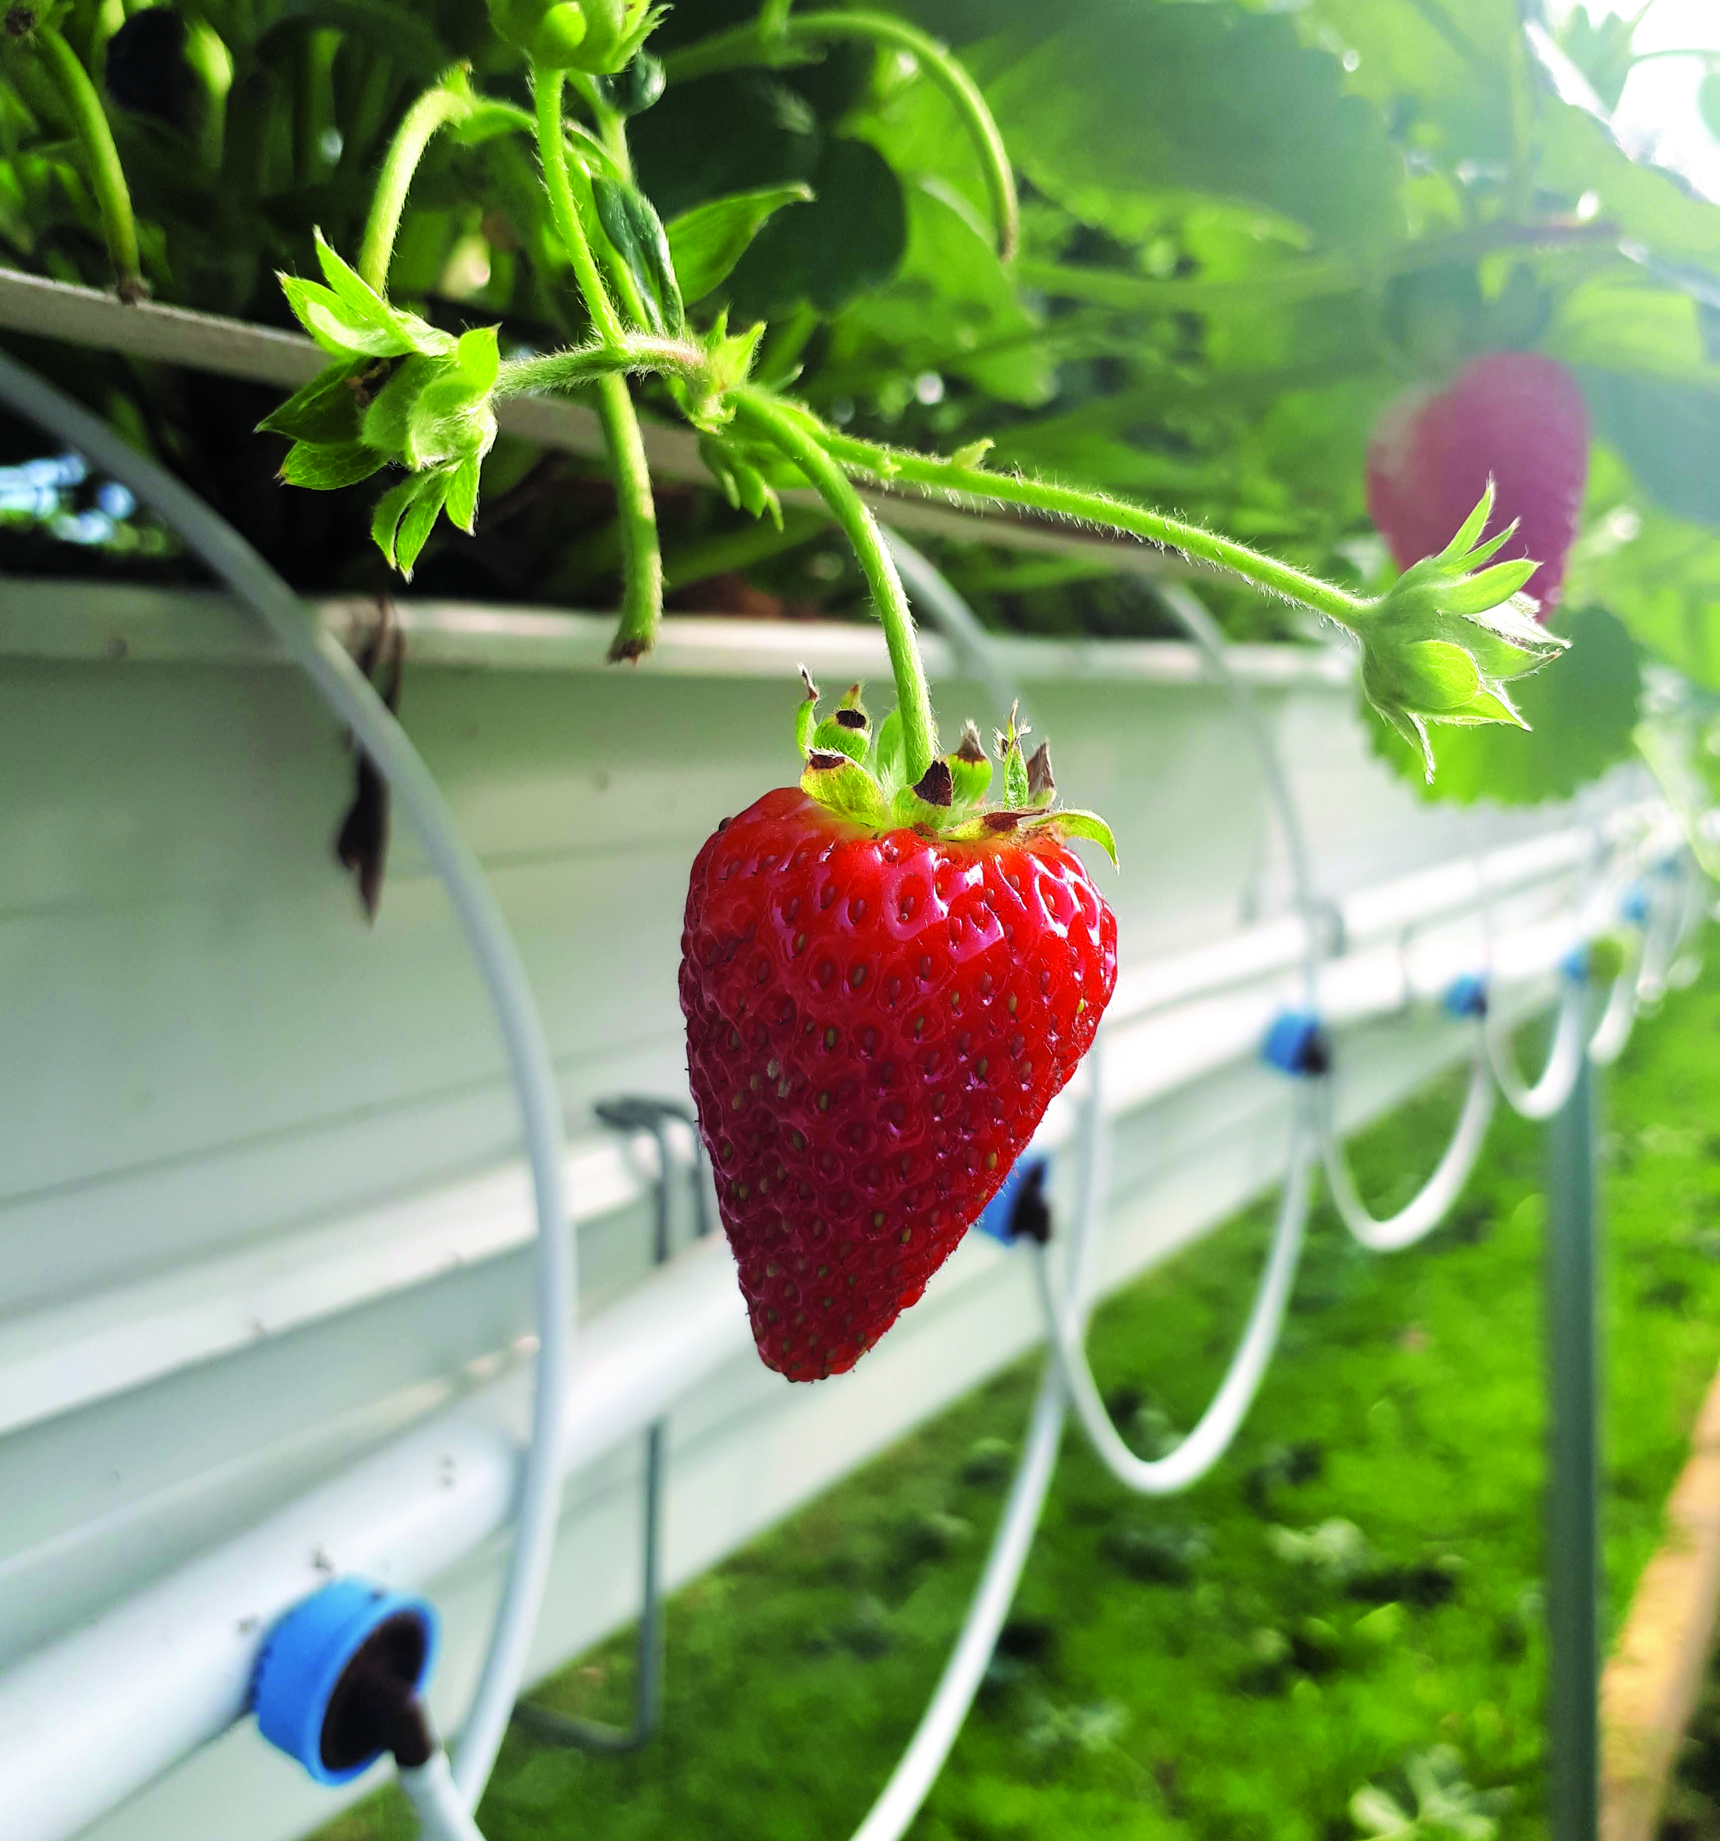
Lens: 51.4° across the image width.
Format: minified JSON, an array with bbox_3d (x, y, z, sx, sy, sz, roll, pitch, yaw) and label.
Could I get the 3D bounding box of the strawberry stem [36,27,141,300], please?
[{"bbox_3d":[-0.084,-0.083,0.195,0.006,0.029,0.006,-16,3,0],"label":"strawberry stem"}]

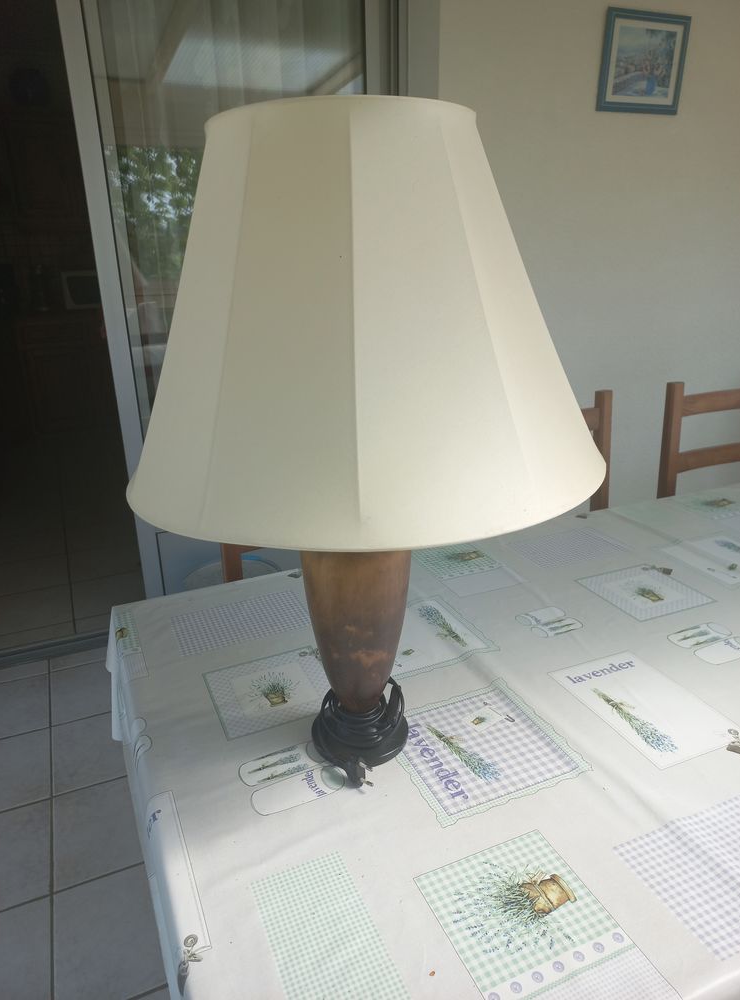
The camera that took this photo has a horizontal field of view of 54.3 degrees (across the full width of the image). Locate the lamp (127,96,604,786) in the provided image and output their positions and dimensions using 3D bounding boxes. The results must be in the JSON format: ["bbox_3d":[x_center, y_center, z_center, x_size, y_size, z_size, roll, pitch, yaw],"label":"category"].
[{"bbox_3d":[-0.010,-0.024,0.691,0.434,0.604,0.434,-10,21,-21],"label":"lamp"}]

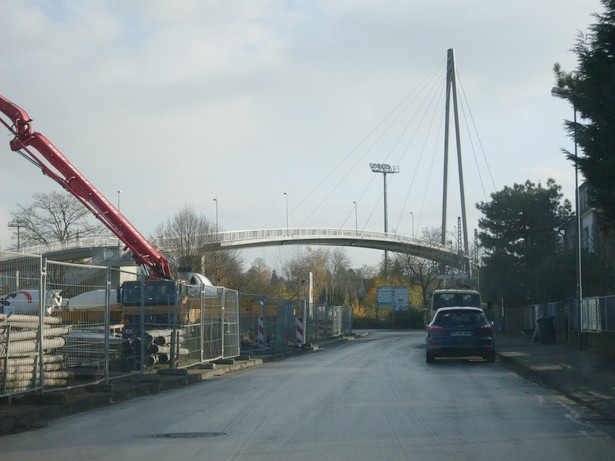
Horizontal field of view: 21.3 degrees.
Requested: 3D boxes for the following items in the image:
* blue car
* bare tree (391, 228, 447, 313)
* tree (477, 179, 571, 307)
[{"bbox_3d":[4.300,2.940,46.200,1.890,1.500,4.750,-1,-3,4],"label":"blue car"},{"bbox_3d":[9.700,3.980,140.000,5.000,8.700,5.000,-1,-3,4],"label":"bare tree"},{"bbox_3d":[13.900,1.540,105.000,6.200,9.800,6.000,-1,-3,4],"label":"tree"}]

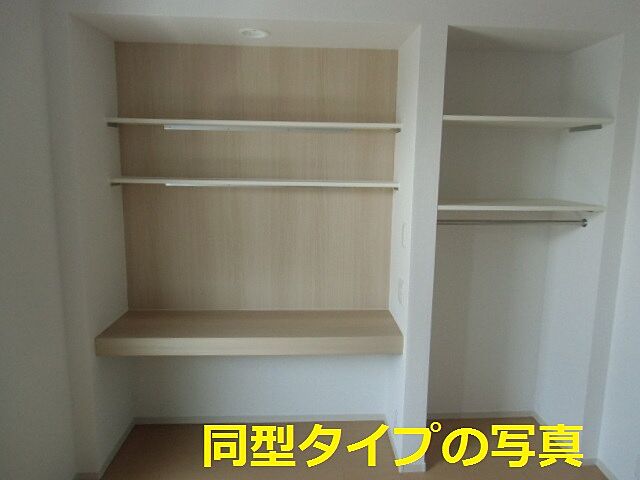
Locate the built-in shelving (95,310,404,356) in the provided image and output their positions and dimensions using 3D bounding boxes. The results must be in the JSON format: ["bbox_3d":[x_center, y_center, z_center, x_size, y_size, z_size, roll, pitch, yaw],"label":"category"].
[{"bbox_3d":[-0.339,0.490,2.384,1.503,0.091,0.418,0,9,-2],"label":"built-in shelving"}]

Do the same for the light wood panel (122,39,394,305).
[{"bbox_3d":[-0.337,-0.309,2.483,1.503,1.454,0.030,0,9,-2],"label":"light wood panel"}]

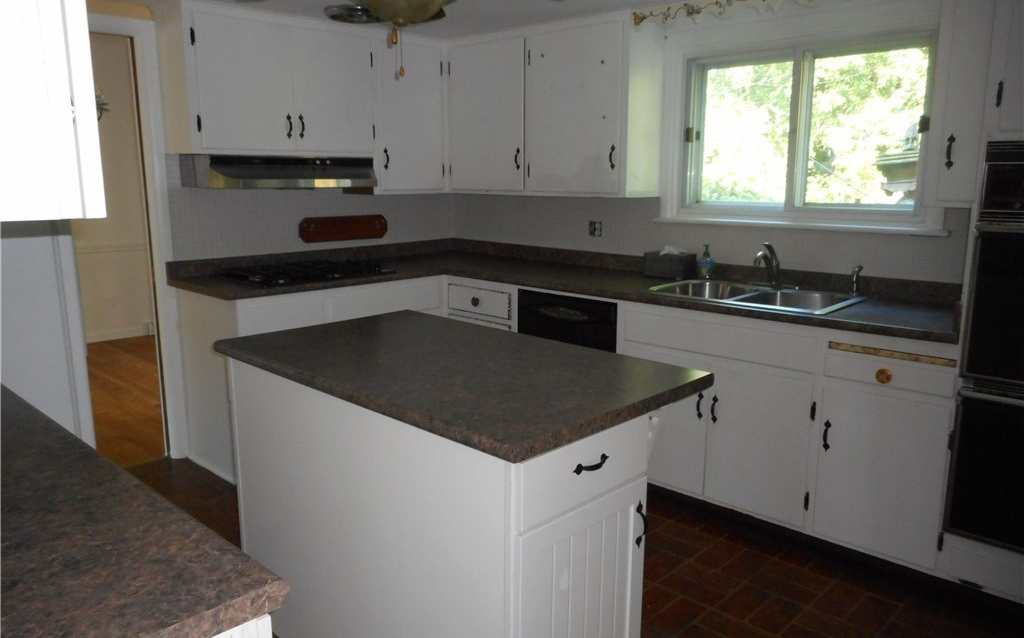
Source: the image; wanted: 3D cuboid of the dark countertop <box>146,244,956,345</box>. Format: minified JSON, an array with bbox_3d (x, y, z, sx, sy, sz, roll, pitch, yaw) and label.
[{"bbox_3d":[0.098,-0.141,3.223,3.131,0.122,1.875,10,15,42],"label":"dark countertop"}]

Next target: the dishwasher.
[{"bbox_3d":[0.462,0.258,3.790,0.600,0.834,0.611,10,15,42],"label":"dishwasher"}]

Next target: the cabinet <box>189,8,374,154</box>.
[{"bbox_3d":[-1.202,-1.157,3.723,0.301,0.663,0.995,10,15,42],"label":"cabinet"}]

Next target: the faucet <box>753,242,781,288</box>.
[{"bbox_3d":[1.137,-0.235,3.303,0.056,0.213,0.208,10,15,42],"label":"faucet"}]

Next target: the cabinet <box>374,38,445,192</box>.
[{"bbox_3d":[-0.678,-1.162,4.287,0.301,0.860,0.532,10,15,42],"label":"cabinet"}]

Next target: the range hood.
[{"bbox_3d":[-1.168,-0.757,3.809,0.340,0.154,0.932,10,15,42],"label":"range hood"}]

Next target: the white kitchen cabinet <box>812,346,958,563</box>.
[{"bbox_3d":[1.504,0.426,2.844,0.426,0.844,0.637,10,15,42],"label":"white kitchen cabinet"}]

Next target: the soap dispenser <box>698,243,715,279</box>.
[{"bbox_3d":[0.946,-0.273,3.596,0.081,0.178,0.056,5,12,22],"label":"soap dispenser"}]

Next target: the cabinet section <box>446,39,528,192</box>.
[{"bbox_3d":[-0.052,-1.152,4.287,0.610,0.823,0.311,10,15,42],"label":"cabinet section"}]

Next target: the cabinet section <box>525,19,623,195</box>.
[{"bbox_3d":[0.401,-1.070,3.869,0.633,0.823,0.311,10,15,42],"label":"cabinet section"}]

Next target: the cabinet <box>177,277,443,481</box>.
[{"bbox_3d":[-1.018,0.226,3.943,0.634,0.879,1.216,10,15,42],"label":"cabinet"}]

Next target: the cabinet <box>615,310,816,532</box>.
[{"bbox_3d":[1.024,0.340,3.289,0.901,0.844,0.637,10,15,42],"label":"cabinet"}]

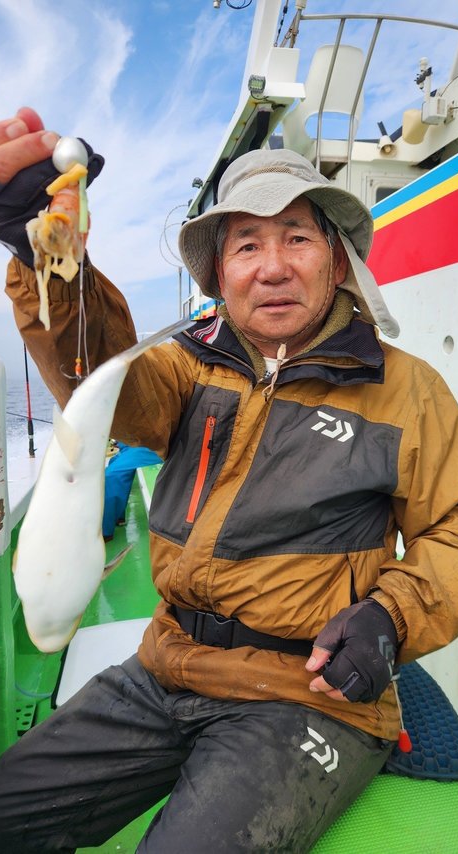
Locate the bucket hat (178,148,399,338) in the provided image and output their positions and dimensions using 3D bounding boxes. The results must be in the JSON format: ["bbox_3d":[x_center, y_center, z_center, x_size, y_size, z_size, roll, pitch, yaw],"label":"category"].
[{"bbox_3d":[0.078,-0.266,0.805,0.300,0.250,0.310,-4,5,16],"label":"bucket hat"}]

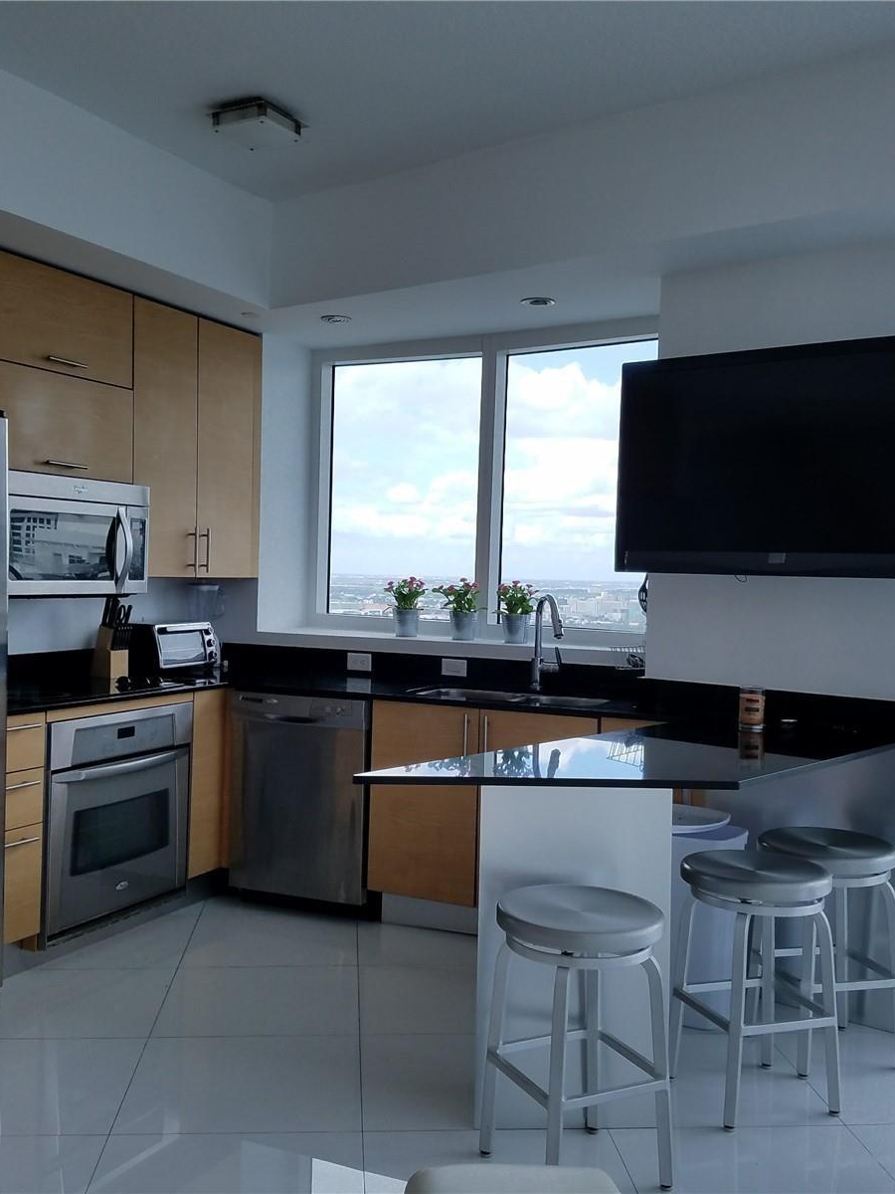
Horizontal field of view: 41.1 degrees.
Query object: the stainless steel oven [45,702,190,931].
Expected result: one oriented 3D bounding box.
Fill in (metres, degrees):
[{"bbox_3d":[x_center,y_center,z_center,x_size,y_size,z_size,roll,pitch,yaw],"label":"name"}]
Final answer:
[{"bbox_3d":[-1.400,0.771,4.436,0.600,0.730,0.757,2,1,26],"label":"stainless steel oven"}]

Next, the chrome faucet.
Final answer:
[{"bbox_3d":[0.422,0.182,4.764,0.104,0.382,0.218,1,2,-22],"label":"chrome faucet"}]

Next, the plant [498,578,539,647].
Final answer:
[{"bbox_3d":[0.296,0.064,5.068,0.170,0.262,0.170,1,1,0],"label":"plant"}]

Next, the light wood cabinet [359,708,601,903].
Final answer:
[{"bbox_3d":[0.232,0.779,4.651,0.900,0.749,0.594,2,2,24],"label":"light wood cabinet"}]

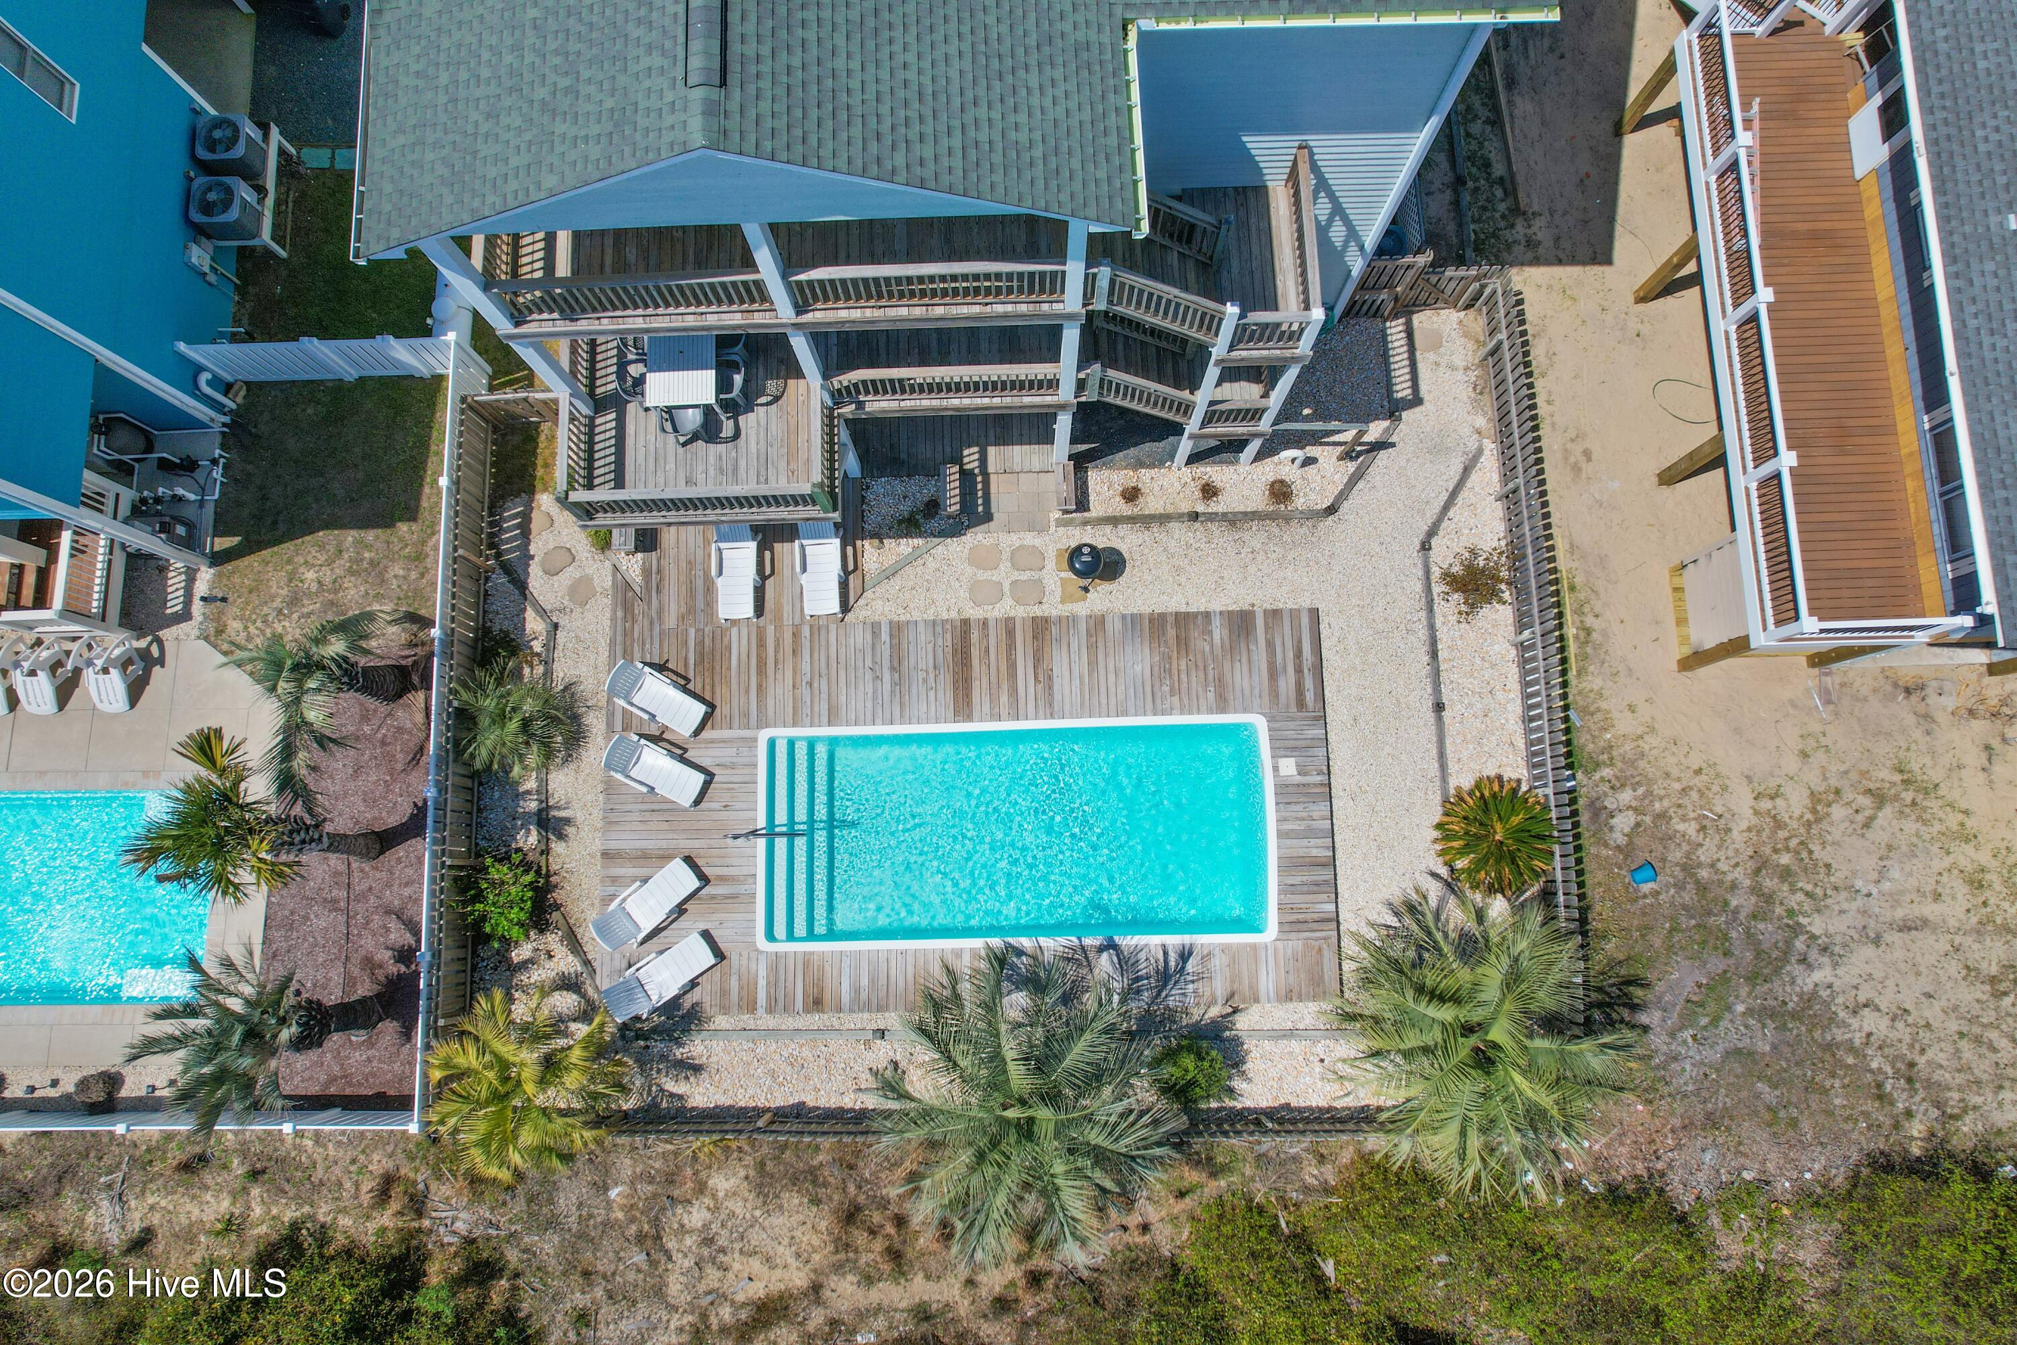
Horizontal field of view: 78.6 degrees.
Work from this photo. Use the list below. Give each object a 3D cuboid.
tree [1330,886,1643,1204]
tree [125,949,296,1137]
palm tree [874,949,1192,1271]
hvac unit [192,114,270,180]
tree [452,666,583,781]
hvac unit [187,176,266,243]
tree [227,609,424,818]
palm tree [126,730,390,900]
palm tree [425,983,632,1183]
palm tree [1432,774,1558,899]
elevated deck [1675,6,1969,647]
[{"bbox_3d":[6.373,5.131,17.402,4.030,3.200,4.150,0,80,1],"label":"tree"},{"bbox_3d":[-10.463,5.110,17.427,2.200,3.600,2.400,0,80,1],"label":"tree"},{"bbox_3d":[0.289,5.917,17.400,4.300,3.100,4.200,0,80,1],"label":"palm tree"},{"bbox_3d":[-13.160,-8.883,20.881,0.820,0.620,0.810,-2,80,0],"label":"hvac unit"},{"bbox_3d":[-7.699,0.808,19.267,1.700,1.350,1.800,0,80,1],"label":"tree"},{"bbox_3d":[-13.135,-7.760,20.688,0.830,0.620,0.810,-2,80,0],"label":"hvac unit"},{"bbox_3d":[-9.786,0.673,18.329,2.150,3.300,2.950,0,80,1],"label":"tree"},{"bbox_3d":[-10.394,2.135,17.529,2.250,4.400,2.100,0,80,1],"label":"palm tree"},{"bbox_3d":[-6.854,5.934,17.949,2.800,2.200,2.650,0,80,1],"label":"palm tree"},{"bbox_3d":[7.280,2.490,18.780,1.800,1.350,1.860,0,80,1],"label":"palm tree"},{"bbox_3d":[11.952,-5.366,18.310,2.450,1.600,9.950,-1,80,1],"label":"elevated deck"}]

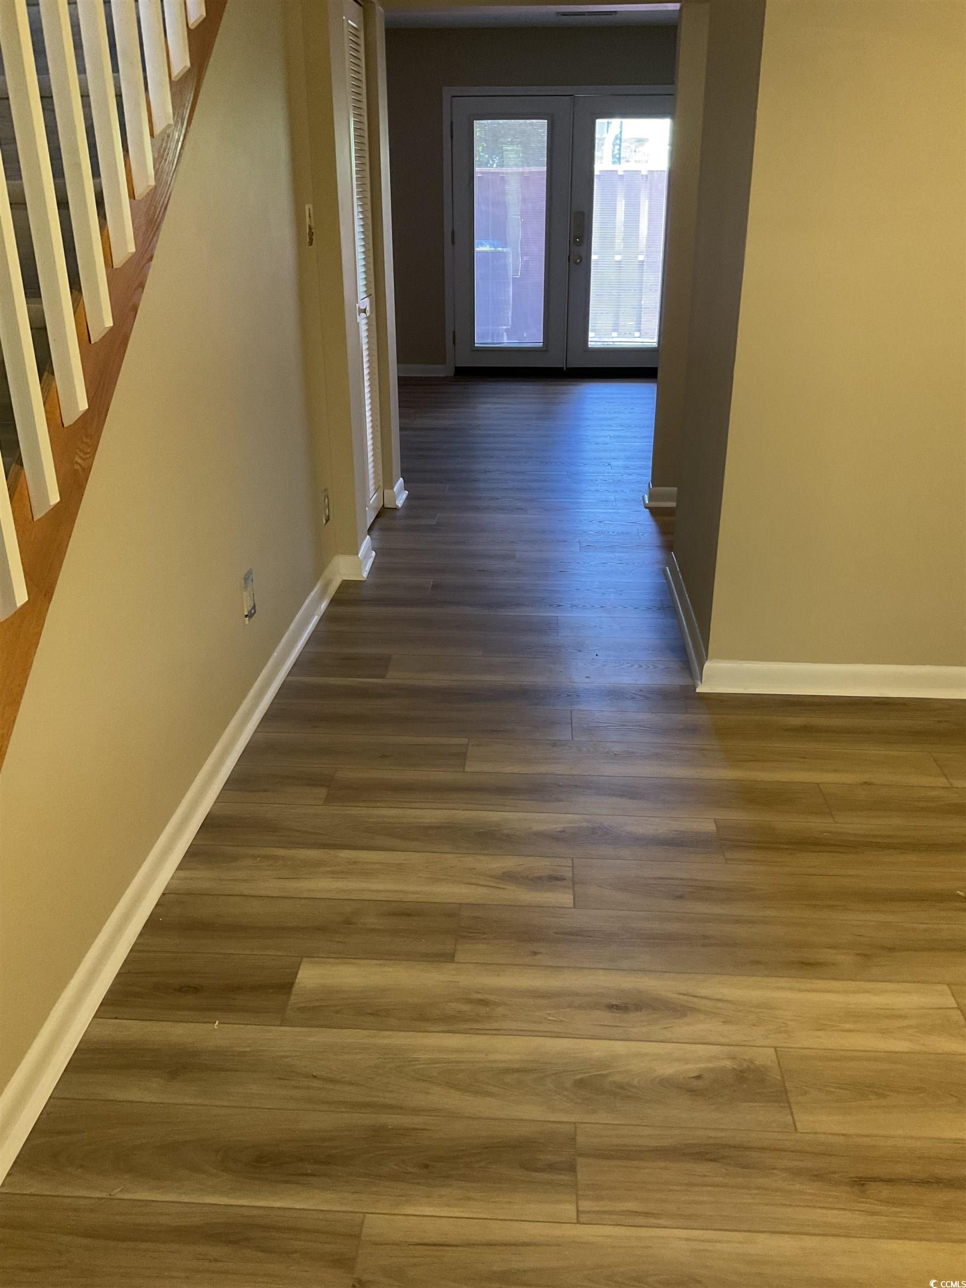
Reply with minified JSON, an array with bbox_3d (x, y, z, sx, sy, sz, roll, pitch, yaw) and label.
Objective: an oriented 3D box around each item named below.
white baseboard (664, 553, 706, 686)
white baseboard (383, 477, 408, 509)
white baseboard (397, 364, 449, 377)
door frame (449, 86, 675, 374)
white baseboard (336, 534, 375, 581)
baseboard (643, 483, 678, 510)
[{"bbox_3d":[0.689,-0.112,3.720,0.032,0.090,1.133,1,22,3],"label":"white baseboard"},{"bbox_3d":[-0.426,-0.732,5.238,0.084,0.087,0.255,1,22,3],"label":"white baseboard"},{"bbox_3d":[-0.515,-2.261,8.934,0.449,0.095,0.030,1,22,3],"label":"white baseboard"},{"bbox_3d":[0.678,-3.207,8.502,1.827,2.005,0.060,1,22,3],"label":"door frame"},{"bbox_3d":[-0.501,-0.345,4.296,0.110,0.090,0.300,1,22,3],"label":"white baseboard"},{"bbox_3d":[0.860,-0.717,5.183,0.168,0.090,0.140,1,22,3],"label":"baseboard"}]

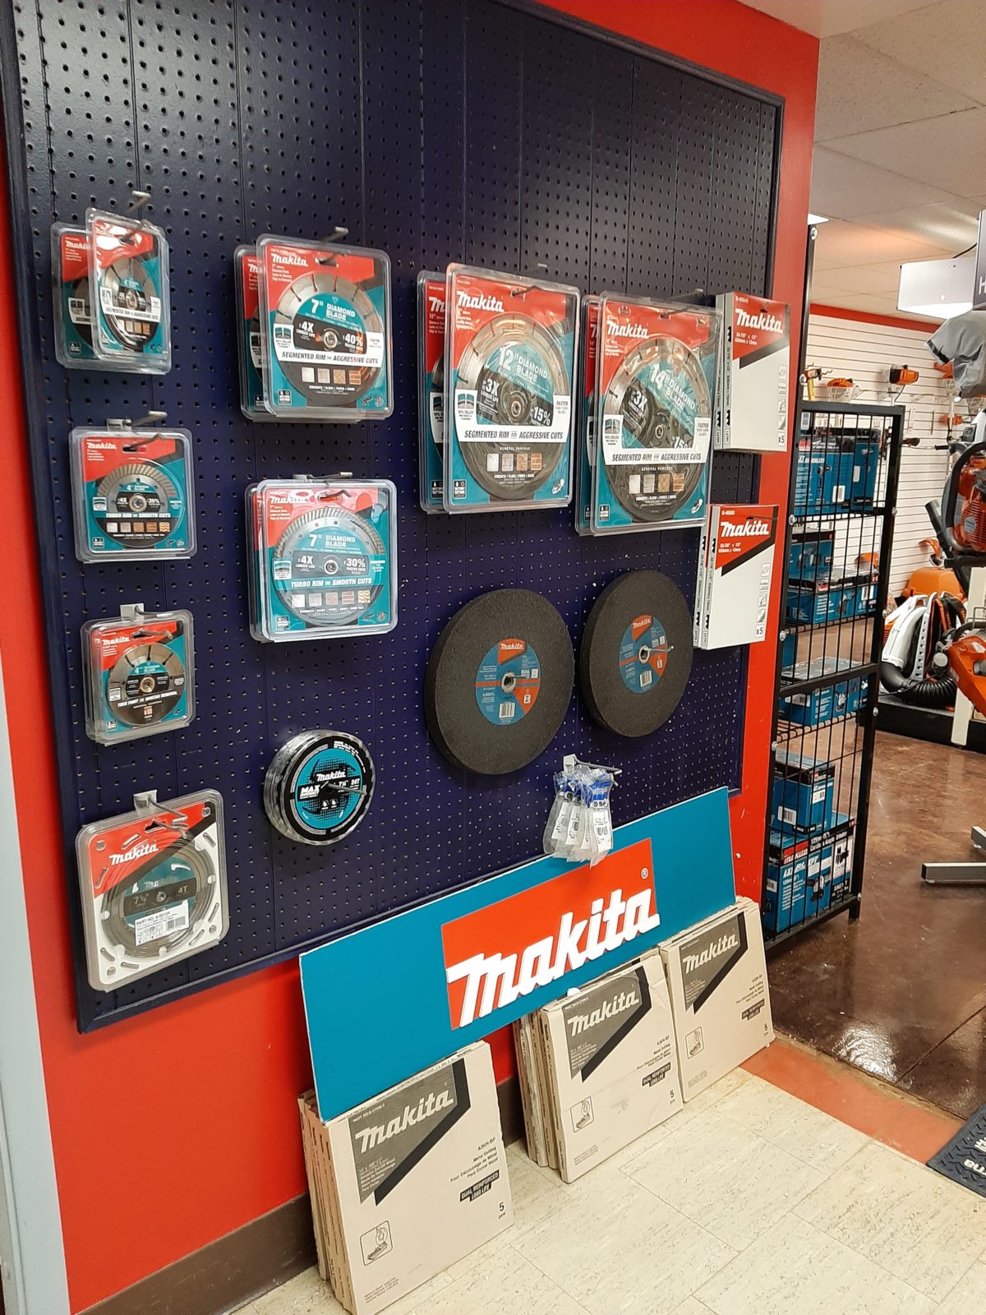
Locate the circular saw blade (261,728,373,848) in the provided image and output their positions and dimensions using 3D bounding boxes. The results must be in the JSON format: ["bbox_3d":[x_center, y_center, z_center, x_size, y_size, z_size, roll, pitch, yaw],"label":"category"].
[{"bbox_3d":[-0.281,0.211,1.621,0.187,0.187,0.044,-12,15,-43],"label":"circular saw blade"}]

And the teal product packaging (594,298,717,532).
[{"bbox_3d":[0.327,-0.466,1.946,0.369,0.431,0.021,-11,17,-43],"label":"teal product packaging"}]

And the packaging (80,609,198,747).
[{"bbox_3d":[-0.496,0.024,1.393,0.040,0.170,0.147,11,15,40],"label":"packaging"}]

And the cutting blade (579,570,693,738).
[{"bbox_3d":[0.311,-0.008,2.115,0.354,0.354,0.027,-11,15,-42],"label":"cutting blade"}]

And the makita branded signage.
[{"bbox_3d":[0.142,0.561,2.079,1.212,0.302,0.013,-12,9,-40],"label":"makita branded signage"}]

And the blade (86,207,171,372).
[{"bbox_3d":[-0.446,-0.448,1.222,0.020,0.175,0.141,7,14,17],"label":"blade"}]

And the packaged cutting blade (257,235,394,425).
[{"bbox_3d":[-0.236,-0.470,1.431,0.220,0.236,0.024,-13,19,-41],"label":"packaged cutting blade"}]

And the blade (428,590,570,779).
[{"bbox_3d":[0.019,0.044,1.862,0.353,0.353,0.029,-11,12,-41],"label":"blade"}]

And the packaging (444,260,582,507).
[{"bbox_3d":[0.037,-0.441,1.673,0.021,0.378,0.327,12,17,41],"label":"packaging"}]

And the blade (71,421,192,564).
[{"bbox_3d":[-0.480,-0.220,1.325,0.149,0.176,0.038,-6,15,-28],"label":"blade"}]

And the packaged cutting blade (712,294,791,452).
[{"bbox_3d":[0.559,-0.605,2.129,0.205,0.315,0.047,-8,11,-40],"label":"packaged cutting blade"}]

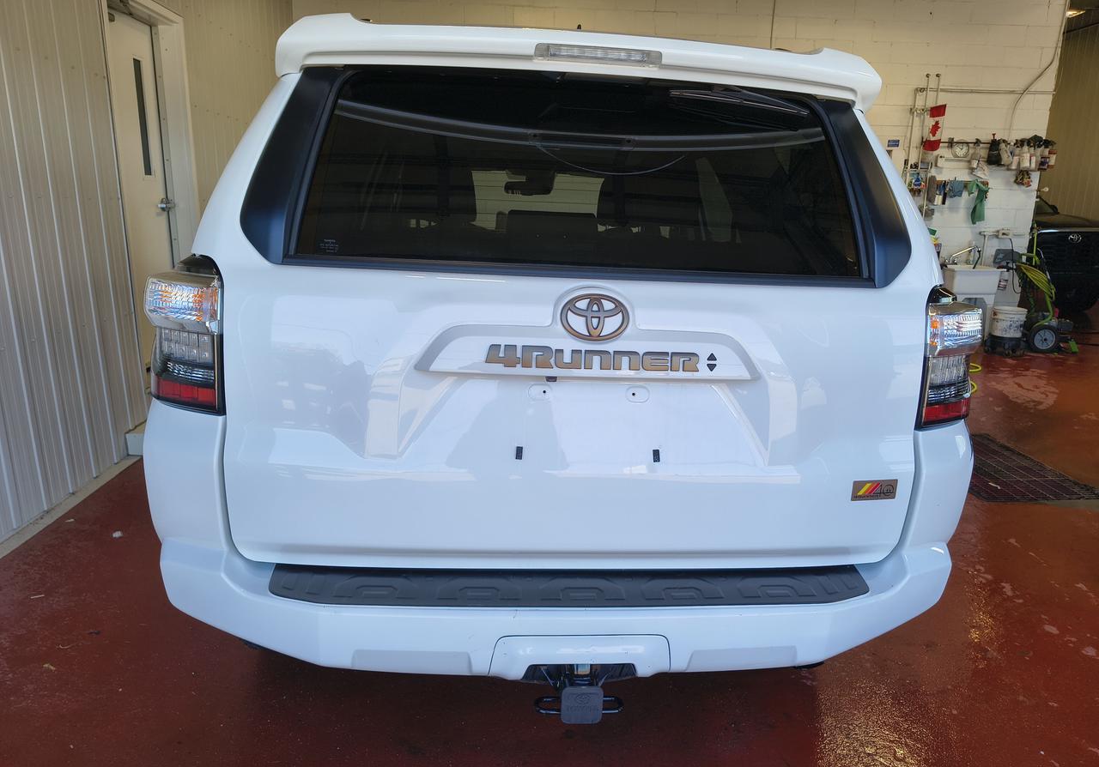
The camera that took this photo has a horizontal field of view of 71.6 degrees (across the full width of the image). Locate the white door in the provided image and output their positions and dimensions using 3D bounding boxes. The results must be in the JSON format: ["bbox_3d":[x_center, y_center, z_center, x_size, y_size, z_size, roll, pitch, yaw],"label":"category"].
[{"bbox_3d":[-2.463,-1.066,4.506,0.050,2.170,0.890,0,14,-3],"label":"white door"}]

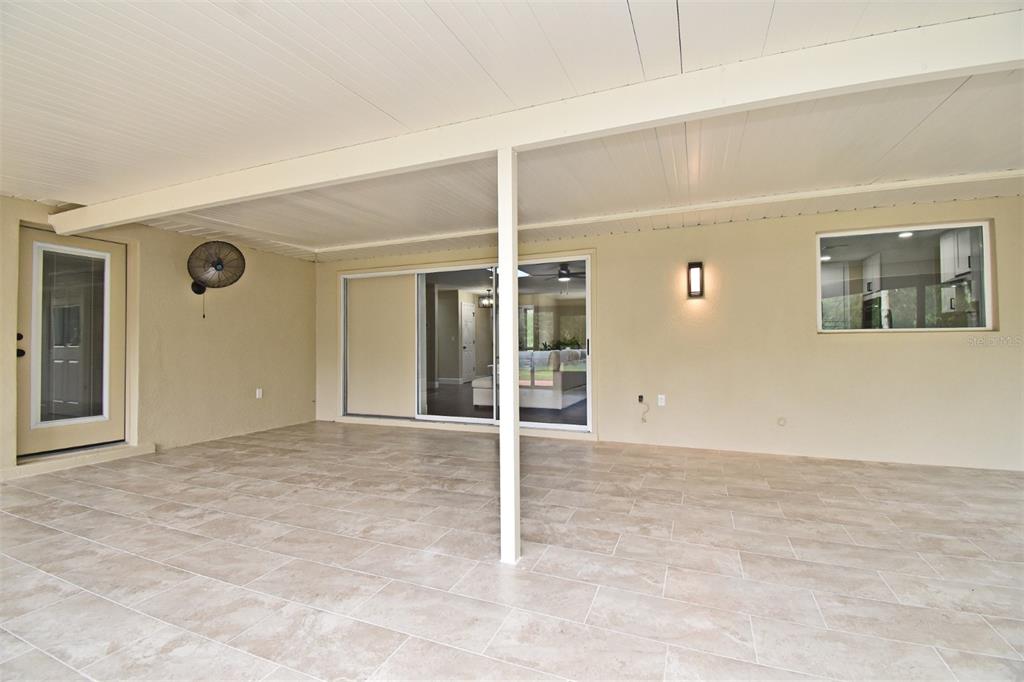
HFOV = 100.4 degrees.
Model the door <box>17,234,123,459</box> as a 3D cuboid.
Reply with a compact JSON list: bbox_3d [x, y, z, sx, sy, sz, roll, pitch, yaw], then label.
[{"bbox_3d":[-4.245,0.004,4.130,0.060,2.030,0.810,-1,-1,26],"label":"door"}]

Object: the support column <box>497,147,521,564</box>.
[{"bbox_3d":[-0.013,0.073,2.218,0.078,2.107,0.078,-1,-1,21],"label":"support column"}]

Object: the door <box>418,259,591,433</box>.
[{"bbox_3d":[-0.188,0.051,5.437,2.390,2.050,0.100,-1,-1,21],"label":"door"}]

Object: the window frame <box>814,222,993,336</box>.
[{"bbox_3d":[3.636,-0.572,4.013,1.310,0.970,0.100,-1,-1,21],"label":"window frame"}]

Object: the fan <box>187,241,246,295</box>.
[{"bbox_3d":[-3.479,-0.845,4.975,0.390,0.570,0.560,-1,-1,31],"label":"fan"}]

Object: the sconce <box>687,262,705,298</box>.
[{"bbox_3d":[1.958,-0.643,4.534,0.150,0.375,0.110,-1,-1,21],"label":"sconce"}]

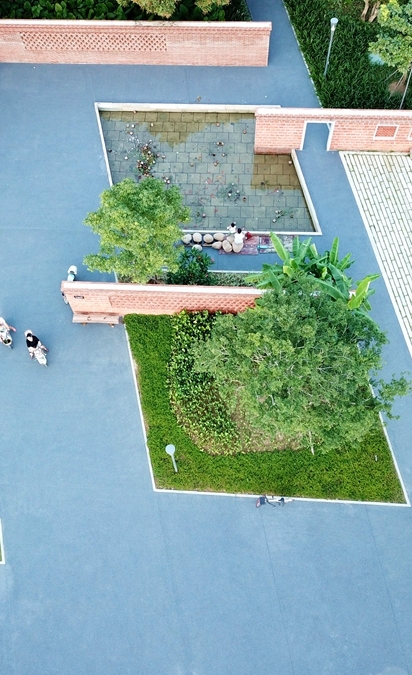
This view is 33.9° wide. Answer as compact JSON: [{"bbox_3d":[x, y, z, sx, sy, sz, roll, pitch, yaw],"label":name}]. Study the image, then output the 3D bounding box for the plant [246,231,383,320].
[{"bbox_3d":[4.237,-2.297,26.946,5.000,3.500,3.400,2,67,3],"label":"plant"}]

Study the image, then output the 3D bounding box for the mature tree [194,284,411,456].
[{"bbox_3d":[3.351,1.198,24.106,7.000,6.000,6.300,2,67,3],"label":"mature tree"}]

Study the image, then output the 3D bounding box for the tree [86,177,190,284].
[{"bbox_3d":[-2.605,-3.653,26.601,4.000,5.600,4.000,2,67,3],"label":"tree"}]

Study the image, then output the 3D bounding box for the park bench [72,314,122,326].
[{"bbox_3d":[-4.525,-0.645,28.175,1.900,0.440,0.380,2,67,3],"label":"park bench"}]

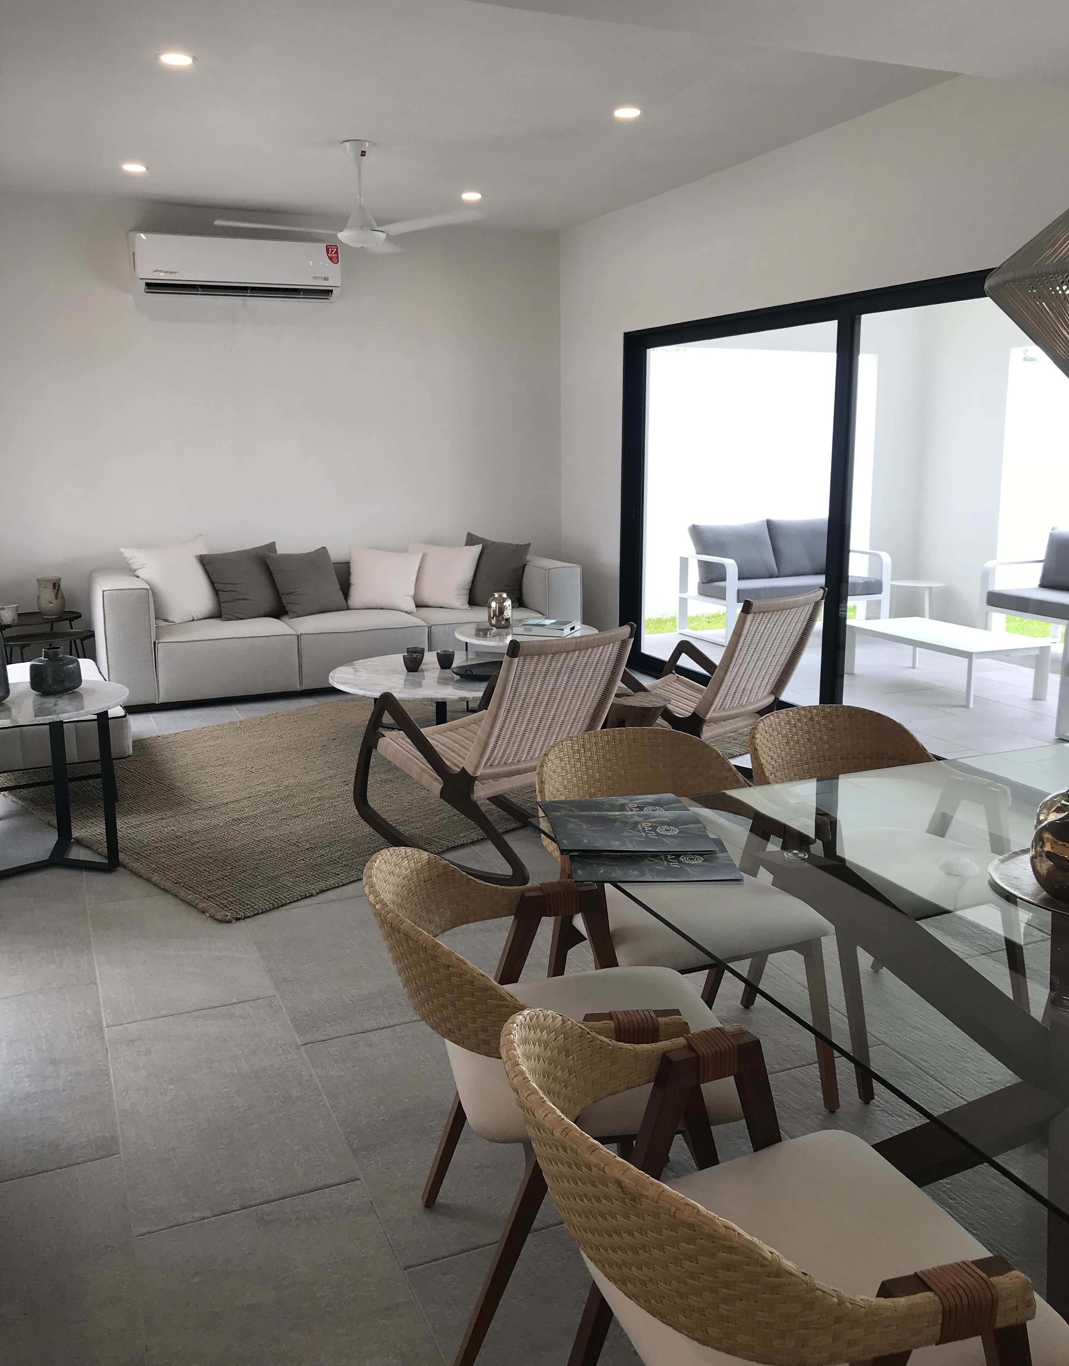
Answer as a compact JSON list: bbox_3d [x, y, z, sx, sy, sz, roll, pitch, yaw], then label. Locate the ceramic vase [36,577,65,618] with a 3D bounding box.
[{"bbox_3d":[-2.904,-0.511,6.915,0.157,0.230,0.157,-5,13,-23],"label":"ceramic vase"}]

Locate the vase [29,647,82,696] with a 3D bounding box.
[{"bbox_3d":[-1.775,-0.047,4.265,0.180,0.164,0.180,-5,13,-23],"label":"vase"}]

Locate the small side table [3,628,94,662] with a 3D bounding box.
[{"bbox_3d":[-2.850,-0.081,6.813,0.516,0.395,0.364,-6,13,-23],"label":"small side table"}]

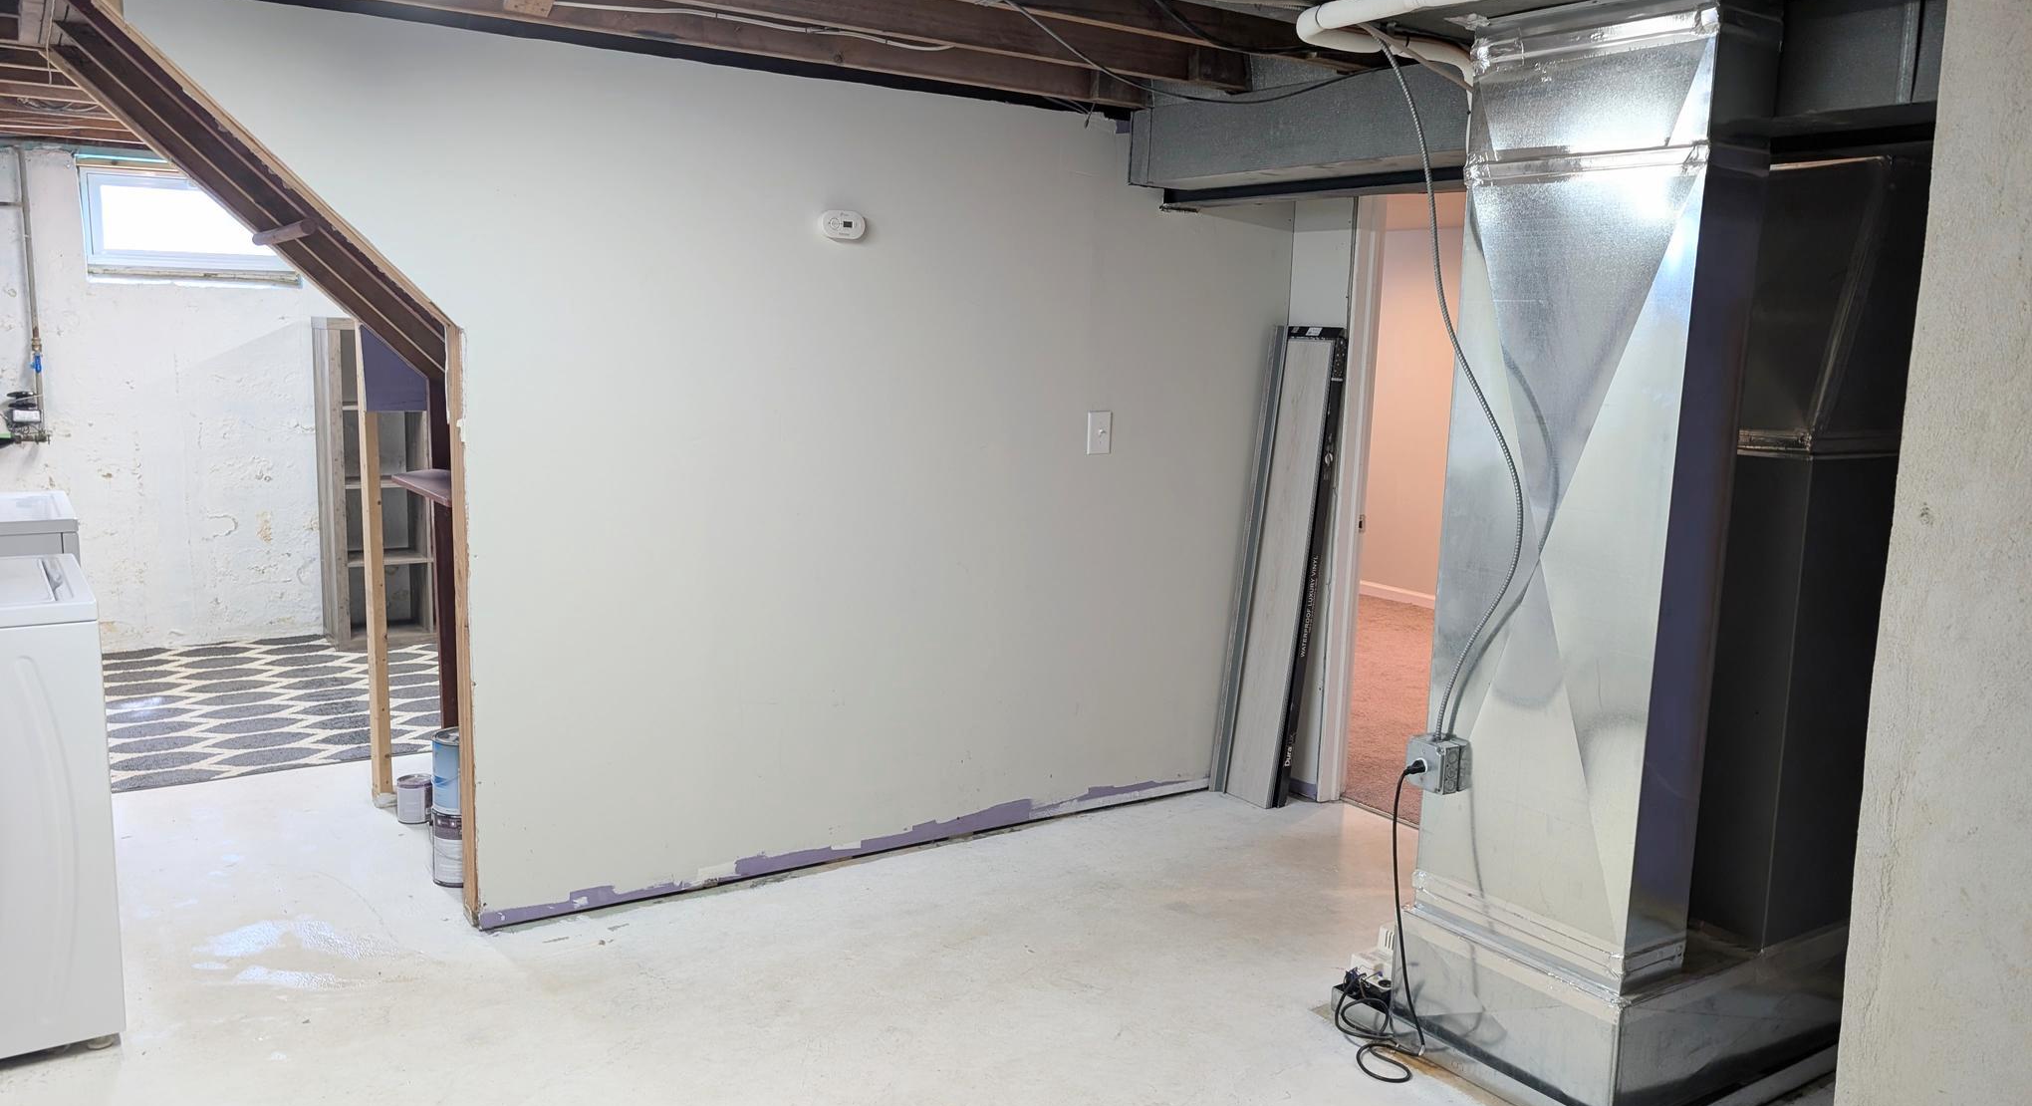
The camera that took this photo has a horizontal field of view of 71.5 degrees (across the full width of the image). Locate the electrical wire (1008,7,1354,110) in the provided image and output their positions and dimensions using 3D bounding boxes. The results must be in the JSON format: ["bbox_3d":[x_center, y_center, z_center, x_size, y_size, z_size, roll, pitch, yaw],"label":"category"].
[{"bbox_3d":[0.405,-1.088,3.196,1.096,0.141,0.060,-5,11,-38],"label":"electrical wire"}]

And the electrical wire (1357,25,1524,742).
[{"bbox_3d":[0.816,-0.336,2.821,0.111,1.430,0.463,-5,11,-36],"label":"electrical wire"}]

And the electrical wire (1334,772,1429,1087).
[{"bbox_3d":[0.775,0.736,2.984,0.211,0.659,0.272,-5,11,-36],"label":"electrical wire"}]

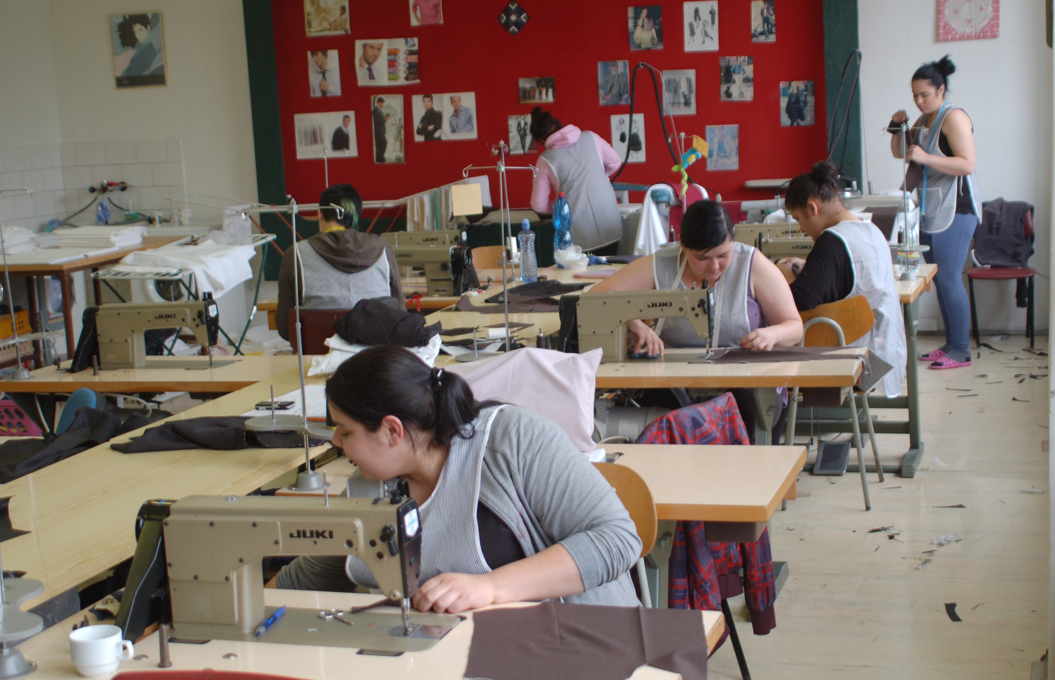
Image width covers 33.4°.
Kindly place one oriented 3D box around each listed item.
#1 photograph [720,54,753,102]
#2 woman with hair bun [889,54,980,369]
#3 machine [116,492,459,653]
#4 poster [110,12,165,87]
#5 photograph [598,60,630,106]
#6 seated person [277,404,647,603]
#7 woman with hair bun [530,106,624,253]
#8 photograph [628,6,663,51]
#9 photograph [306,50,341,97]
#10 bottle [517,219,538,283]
[{"bbox_3d":[1.293,-1.612,10.845,0.204,0.268,0.010,0,9,17],"label":"photograph"},{"bbox_3d":[2.205,-0.694,9.486,0.440,1.670,0.450,-6,9,-18],"label":"woman with hair bun"},{"bbox_3d":[-0.406,0.367,2.982,0.565,0.245,0.190,-1,8,17],"label":"machine"},{"bbox_3d":[-2.557,-1.897,11.527,0.382,0.482,0.020,0,9,17],"label":"poster"},{"bbox_3d":[0.548,-1.621,11.101,0.199,0.275,0.010,-1,9,17],"label":"photograph"},{"bbox_3d":[-0.135,0.596,3.345,0.700,1.210,0.780,2,10,29],"label":"seated person"},{"bbox_3d":[0.313,-0.603,10.002,0.530,1.520,0.500,-1,9,9],"label":"woman with hair bun"},{"bbox_3d":[0.740,-1.945,10.959,0.211,0.265,0.010,-1,8,17],"label":"photograph"},{"bbox_3d":[-1.340,-1.761,11.611,0.214,0.298,0.010,-1,8,17],"label":"photograph"},{"bbox_3d":[0.001,-0.424,8.272,0.086,0.289,0.086,-3,8,0],"label":"bottle"}]

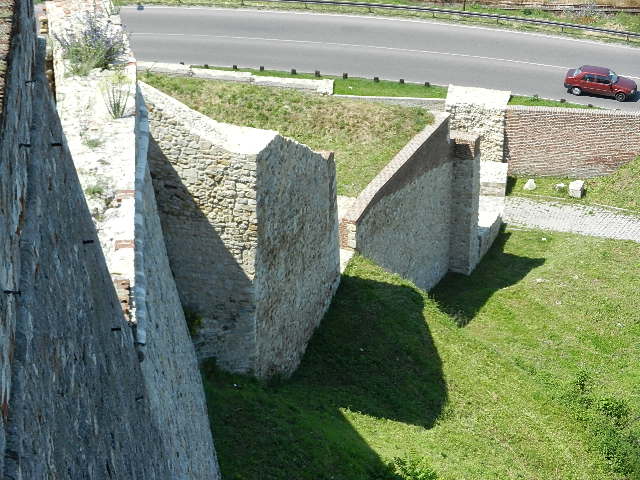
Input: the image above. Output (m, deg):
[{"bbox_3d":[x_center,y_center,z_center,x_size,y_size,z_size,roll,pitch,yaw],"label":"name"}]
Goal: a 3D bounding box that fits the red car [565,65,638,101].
[{"bbox_3d":[15.505,-8.728,93.000,4.100,1.400,1.680,8,29,9],"label":"red car"}]

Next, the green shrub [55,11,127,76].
[{"bbox_3d":[-5.593,-4.788,41.000,1.600,1.350,1.350,0,28,0],"label":"green shrub"}]

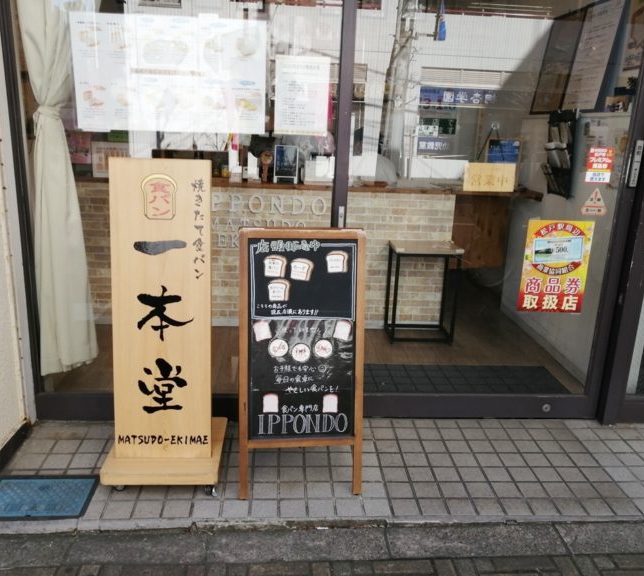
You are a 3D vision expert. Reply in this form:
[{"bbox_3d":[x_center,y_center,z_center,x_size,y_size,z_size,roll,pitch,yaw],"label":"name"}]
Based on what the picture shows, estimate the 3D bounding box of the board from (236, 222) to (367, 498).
[{"bbox_3d":[-0.081,0.242,2.244,0.451,0.953,0.434,0,17,-6],"label":"board"}]

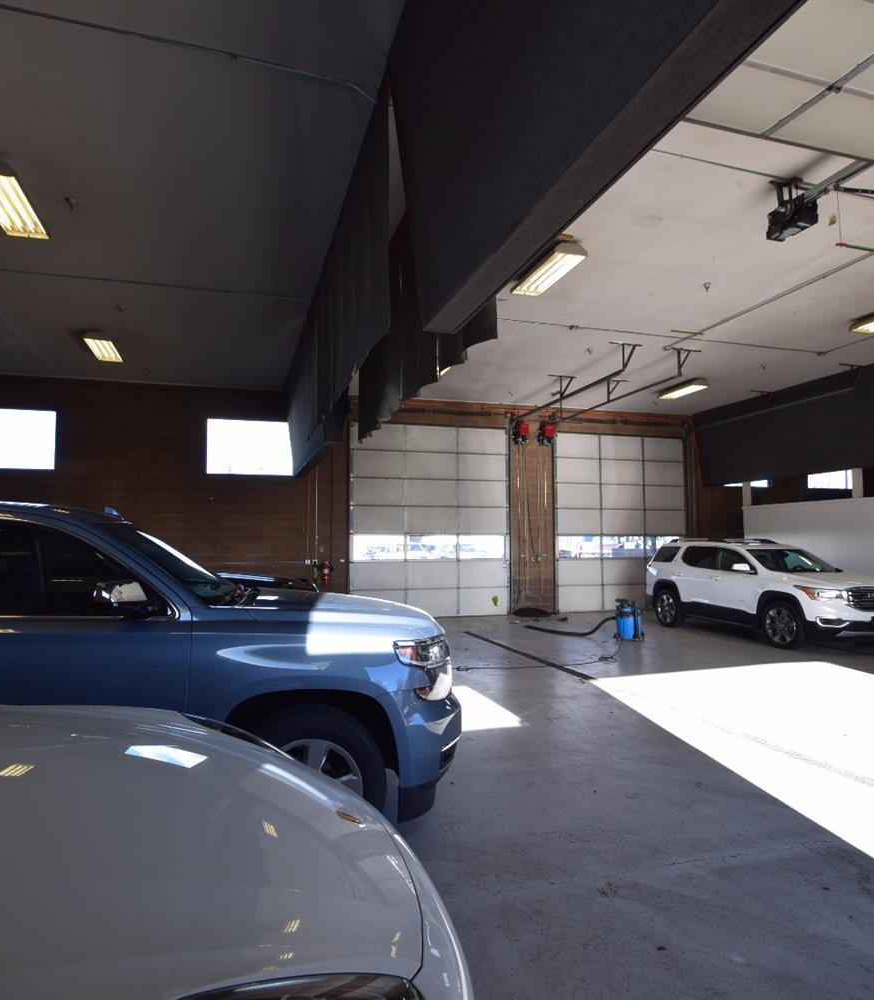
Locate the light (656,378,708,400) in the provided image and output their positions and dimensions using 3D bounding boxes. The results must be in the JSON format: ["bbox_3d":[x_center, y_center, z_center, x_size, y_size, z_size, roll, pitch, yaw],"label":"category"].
[{"bbox_3d":[5.315,-2.382,13.492,0.400,0.140,1.180,1,-4,-18],"label":"light"}]

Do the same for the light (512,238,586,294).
[{"bbox_3d":[1.310,-2.738,7.462,0.400,0.140,1.180,1,-4,-18],"label":"light"}]

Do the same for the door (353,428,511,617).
[{"bbox_3d":[-0.083,0.480,14.226,3.806,4.317,0.080,1,-4,-18],"label":"door"}]

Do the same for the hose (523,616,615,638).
[{"bbox_3d":[2.295,2.278,11.562,0.382,0.400,2.231,2,-5,-38],"label":"hose"}]

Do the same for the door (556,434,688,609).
[{"bbox_3d":[4.692,0.565,15.781,3.802,4.402,0.080,1,-4,-18],"label":"door"}]

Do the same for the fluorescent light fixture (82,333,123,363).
[{"bbox_3d":[-5.409,-2.487,10.186,0.400,0.140,1.180,1,-4,-18],"label":"fluorescent light fixture"}]

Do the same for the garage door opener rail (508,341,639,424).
[{"bbox_3d":[2.509,-2.210,12.540,0.600,0.520,4.400,1,-4,-18],"label":"garage door opener rail"}]

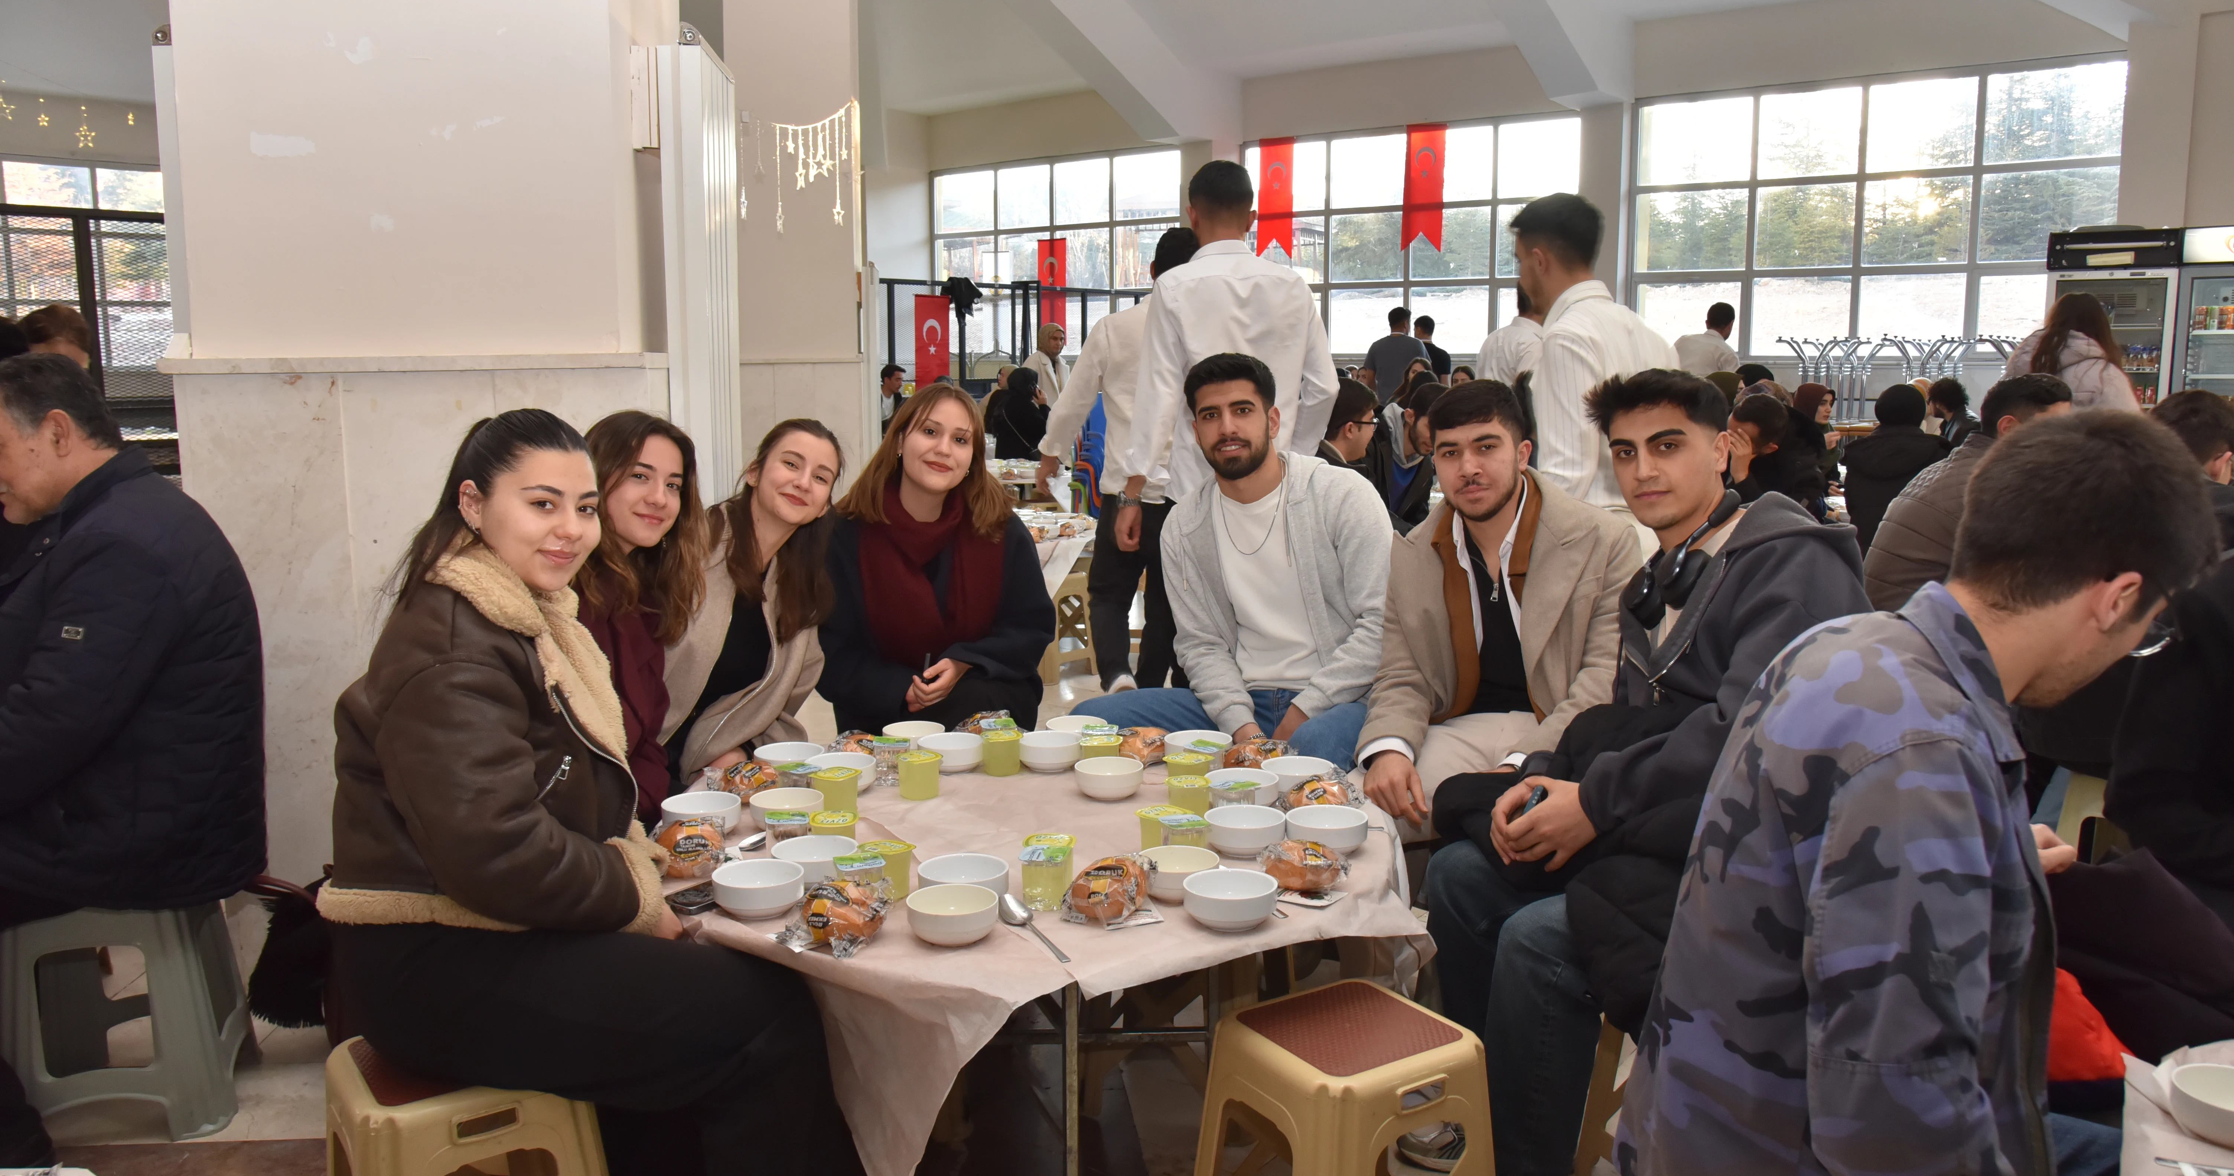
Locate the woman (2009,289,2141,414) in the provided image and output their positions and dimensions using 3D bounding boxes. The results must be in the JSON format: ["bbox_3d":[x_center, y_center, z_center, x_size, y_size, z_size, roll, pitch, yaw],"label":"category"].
[{"bbox_3d":[3.603,-0.288,5.717,0.500,1.666,0.360,5,9,29],"label":"woman"}]

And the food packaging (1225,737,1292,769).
[{"bbox_3d":[0.255,0.304,2.712,0.125,0.062,0.100,0,8,0],"label":"food packaging"}]

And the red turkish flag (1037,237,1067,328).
[{"bbox_3d":[-0.636,-2.900,14.600,0.360,1.070,0.040,6,10,34],"label":"red turkish flag"}]

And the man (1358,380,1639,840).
[{"bbox_3d":[0.680,0.253,2.775,0.600,1.320,0.800,6,10,34],"label":"man"}]

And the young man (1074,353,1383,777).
[{"bbox_3d":[0.240,0.181,3.159,0.660,1.350,0.780,2,9,13],"label":"young man"}]

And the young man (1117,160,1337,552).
[{"bbox_3d":[0.280,-0.191,4.014,0.580,1.840,0.380,0,8,-2],"label":"young man"}]

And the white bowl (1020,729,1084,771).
[{"bbox_3d":[-0.125,0.313,2.817,0.122,0.056,0.122,0,8,0],"label":"white bowl"}]

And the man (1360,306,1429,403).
[{"bbox_3d":[1.816,-0.939,9.826,0.480,1.789,0.340,2,8,13],"label":"man"}]

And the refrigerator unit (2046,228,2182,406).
[{"bbox_3d":[5.289,-0.842,7.955,0.620,2.020,0.650,6,10,35],"label":"refrigerator unit"}]

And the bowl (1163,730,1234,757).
[{"bbox_3d":[0.148,0.301,2.700,0.122,0.056,0.122,0,8,0],"label":"bowl"}]

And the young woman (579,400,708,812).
[{"bbox_3d":[-0.820,0.316,2.542,0.750,1.260,0.500,5,10,32],"label":"young woman"}]

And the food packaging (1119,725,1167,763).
[{"bbox_3d":[0.045,0.292,2.781,0.105,0.065,0.100,0,8,0],"label":"food packaging"}]

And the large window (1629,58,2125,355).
[{"bbox_3d":[4.774,-2.395,9.593,2.780,1.770,0.120,6,10,35],"label":"large window"}]

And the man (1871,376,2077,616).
[{"bbox_3d":[2.290,0.121,3.756,0.780,1.300,0.550,4,9,28],"label":"man"}]

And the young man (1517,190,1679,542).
[{"bbox_3d":[1.095,-0.035,3.574,0.520,1.758,0.360,-5,9,-30],"label":"young man"}]

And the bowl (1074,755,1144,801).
[{"bbox_3d":[-0.013,0.338,2.594,0.122,0.056,0.122,0,8,0],"label":"bowl"}]

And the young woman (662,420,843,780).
[{"bbox_3d":[-0.601,0.330,2.743,0.520,1.260,0.750,-4,9,-25],"label":"young woman"}]

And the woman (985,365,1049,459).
[{"bbox_3d":[-0.674,-0.912,10.993,0.480,1.394,0.650,3,8,18],"label":"woman"}]

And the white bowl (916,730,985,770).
[{"bbox_3d":[-0.308,0.303,2.743,0.120,0.054,0.120,0,8,0],"label":"white bowl"}]

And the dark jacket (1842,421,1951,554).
[{"bbox_3d":[2.923,-0.253,5.669,0.480,0.720,0.360,4,9,22],"label":"dark jacket"}]

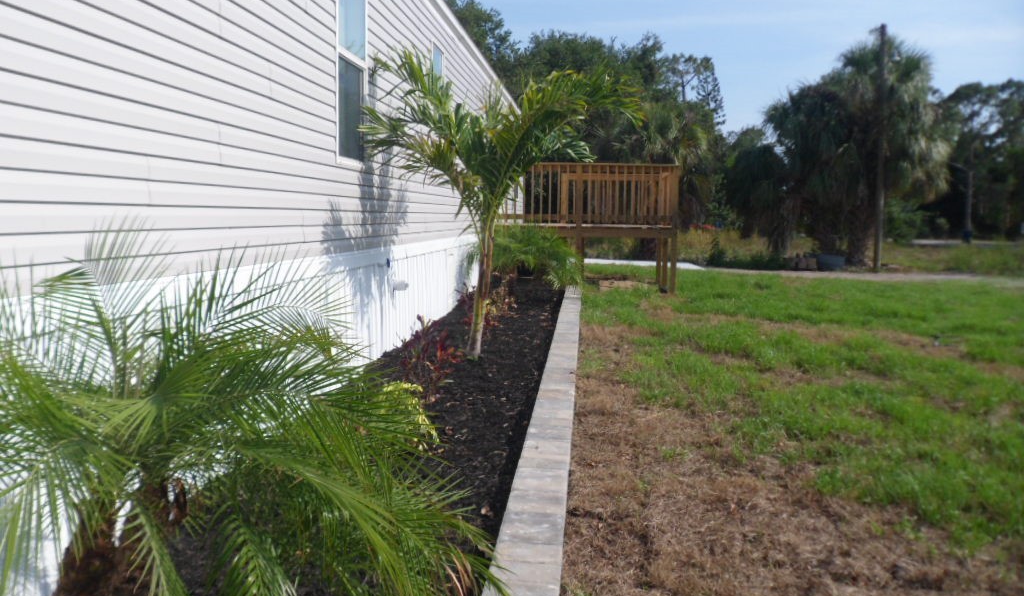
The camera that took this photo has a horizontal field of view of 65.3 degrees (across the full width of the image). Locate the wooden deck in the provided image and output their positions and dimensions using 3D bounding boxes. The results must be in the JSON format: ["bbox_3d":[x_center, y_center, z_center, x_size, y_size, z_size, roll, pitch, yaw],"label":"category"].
[{"bbox_3d":[1.180,-1.185,13.212,2.850,1.906,2.300,2,6,6],"label":"wooden deck"}]

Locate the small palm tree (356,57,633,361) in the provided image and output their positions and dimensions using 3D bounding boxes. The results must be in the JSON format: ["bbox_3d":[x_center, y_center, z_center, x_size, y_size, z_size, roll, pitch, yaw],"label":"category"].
[{"bbox_3d":[-0.115,-0.722,6.407,2.100,2.410,1.750,2,6,6],"label":"small palm tree"}]

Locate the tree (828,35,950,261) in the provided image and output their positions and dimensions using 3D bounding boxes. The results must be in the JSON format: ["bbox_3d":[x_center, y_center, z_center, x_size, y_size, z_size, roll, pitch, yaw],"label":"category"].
[{"bbox_3d":[10.794,-4.230,22.846,3.250,6.332,3.200,4,7,25],"label":"tree"}]

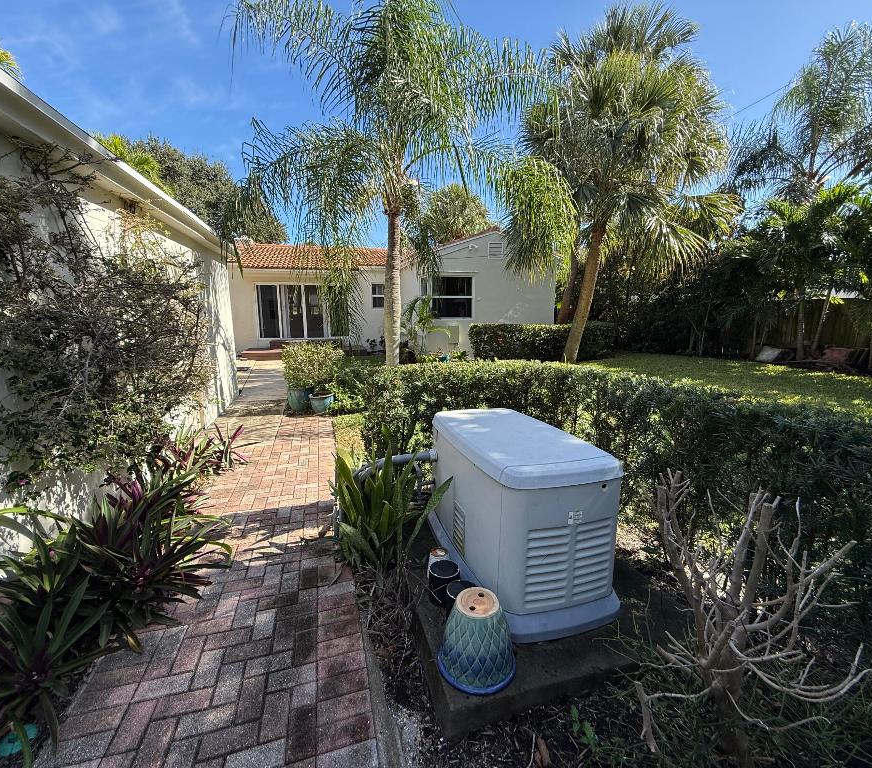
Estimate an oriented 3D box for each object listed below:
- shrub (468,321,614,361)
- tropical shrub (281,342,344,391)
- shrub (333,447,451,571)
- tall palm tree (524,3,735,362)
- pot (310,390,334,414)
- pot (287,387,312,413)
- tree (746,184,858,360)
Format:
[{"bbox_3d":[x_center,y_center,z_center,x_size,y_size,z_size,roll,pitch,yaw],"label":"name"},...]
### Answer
[{"bbox_3d":[3.804,-1.499,14.347,5.550,1.160,1.000,-3,10,-15],"label":"shrub"},{"bbox_3d":[-1.996,-0.292,6.636,0.960,0.730,0.850,-3,10,-15],"label":"tropical shrub"},{"bbox_3d":[-0.278,0.692,2.476,0.670,0.740,0.580,-3,10,-15],"label":"shrub"},{"bbox_3d":[5.312,-5.279,11.882,5.200,9.400,5.000,4,10,23],"label":"tall palm tree"},{"bbox_3d":[-1.786,0.290,6.476,0.370,0.290,0.370,-3,10,-15],"label":"pot"},{"bbox_3d":[-2.162,0.228,6.630,0.410,0.370,0.410,-3,10,-15],"label":"pot"},{"bbox_3d":[11.580,-3.308,12.834,2.600,5.100,2.600,8,13,41],"label":"tree"}]

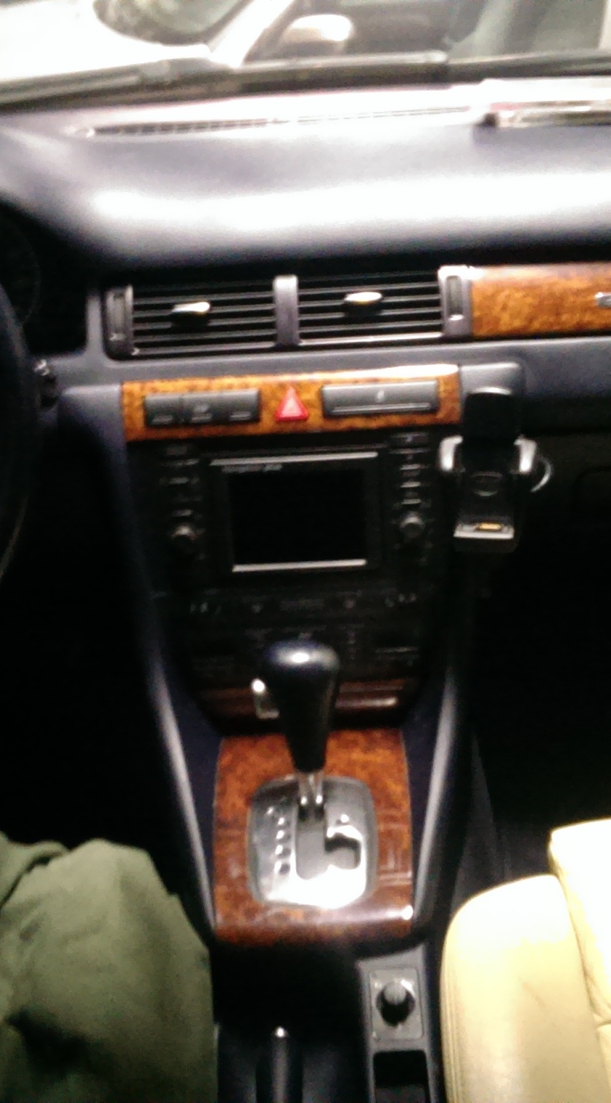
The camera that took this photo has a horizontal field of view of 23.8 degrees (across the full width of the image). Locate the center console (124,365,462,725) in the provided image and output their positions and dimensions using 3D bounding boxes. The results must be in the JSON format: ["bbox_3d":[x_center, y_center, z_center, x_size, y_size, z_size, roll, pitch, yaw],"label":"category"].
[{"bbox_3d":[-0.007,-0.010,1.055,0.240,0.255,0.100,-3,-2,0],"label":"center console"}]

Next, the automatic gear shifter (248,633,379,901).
[{"bbox_3d":[0.004,0.136,0.926,0.082,0.143,0.115,-3,27,0],"label":"automatic gear shifter"}]

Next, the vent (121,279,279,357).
[{"bbox_3d":[-0.076,-0.171,1.055,0.114,0.052,0.035,-3,16,0],"label":"vent"}]

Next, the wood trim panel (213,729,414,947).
[{"bbox_3d":[0.004,0.185,0.945,0.128,0.028,0.165,-3,38,0],"label":"wood trim panel"}]

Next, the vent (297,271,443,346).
[{"bbox_3d":[0.047,-0.176,1.055,0.107,0.051,0.035,-3,16,0],"label":"vent"}]

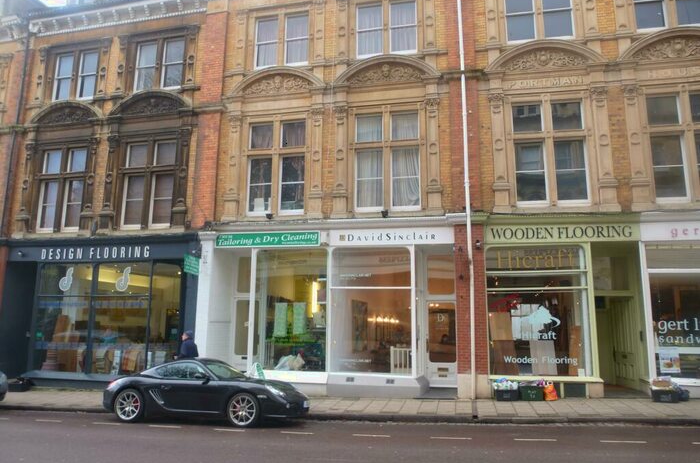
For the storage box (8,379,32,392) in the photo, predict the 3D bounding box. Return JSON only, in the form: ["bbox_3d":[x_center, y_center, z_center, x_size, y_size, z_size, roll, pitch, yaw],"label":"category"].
[{"bbox_3d":[-9.060,4.255,13.360,0.530,0.265,0.370,-2,-10,12],"label":"storage box"}]

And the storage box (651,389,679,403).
[{"bbox_3d":[6.600,3.440,10.250,0.510,0.270,0.370,-4,-11,24],"label":"storage box"}]

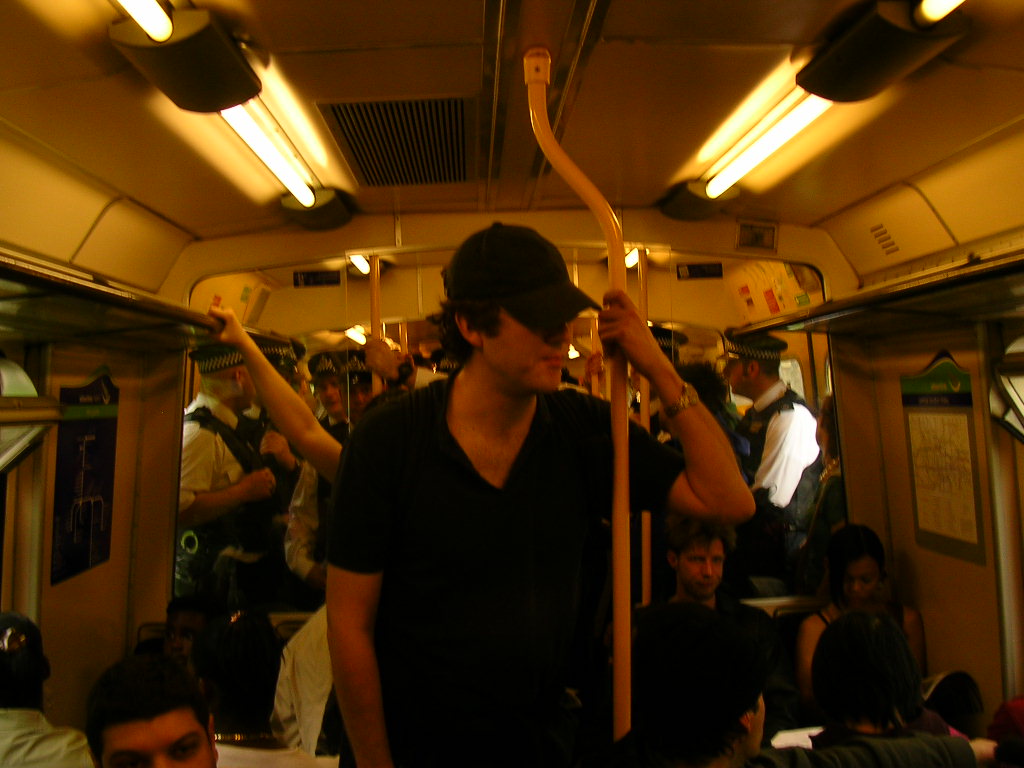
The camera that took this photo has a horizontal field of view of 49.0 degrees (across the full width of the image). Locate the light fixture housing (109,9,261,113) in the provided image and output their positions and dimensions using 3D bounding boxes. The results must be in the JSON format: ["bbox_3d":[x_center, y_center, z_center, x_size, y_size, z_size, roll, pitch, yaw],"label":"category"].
[{"bbox_3d":[-0.610,-0.602,2.131,0.172,0.064,0.412,-9,-1,-1],"label":"light fixture housing"}]

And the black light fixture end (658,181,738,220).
[{"bbox_3d":[0.610,-0.589,3.661,0.175,0.070,0.430,7,-1,-2],"label":"black light fixture end"}]

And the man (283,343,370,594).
[{"bbox_3d":[-0.737,0.792,4.723,0.520,1.810,0.380,-1,0,-26],"label":"man"}]

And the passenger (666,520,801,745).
[{"bbox_3d":[0.650,1.018,3.339,0.520,1.290,0.820,-1,0,-2],"label":"passenger"}]

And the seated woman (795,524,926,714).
[{"bbox_3d":[1.126,1.028,3.415,0.460,1.250,0.800,-1,0,-2],"label":"seated woman"}]

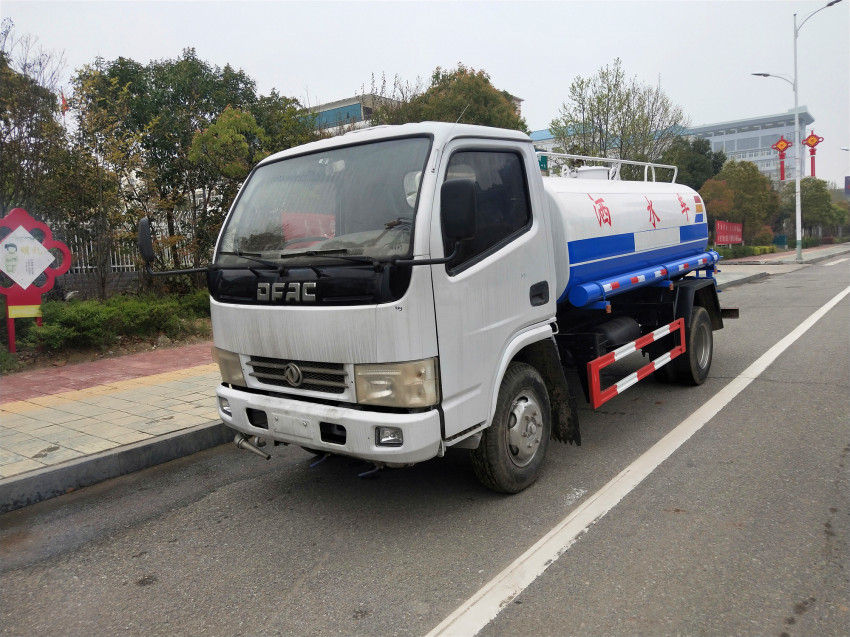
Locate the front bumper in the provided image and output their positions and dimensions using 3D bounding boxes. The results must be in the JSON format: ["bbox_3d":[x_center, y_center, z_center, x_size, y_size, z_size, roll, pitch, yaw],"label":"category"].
[{"bbox_3d":[-0.671,0.553,3.463,1.820,0.270,0.240,1,7,39],"label":"front bumper"}]

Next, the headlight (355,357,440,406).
[{"bbox_3d":[-0.137,0.311,3.011,0.450,0.225,0.165,0,7,32],"label":"headlight"}]

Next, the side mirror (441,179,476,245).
[{"bbox_3d":[0.140,-0.471,2.709,0.148,0.265,0.080,-1,6,19],"label":"side mirror"}]

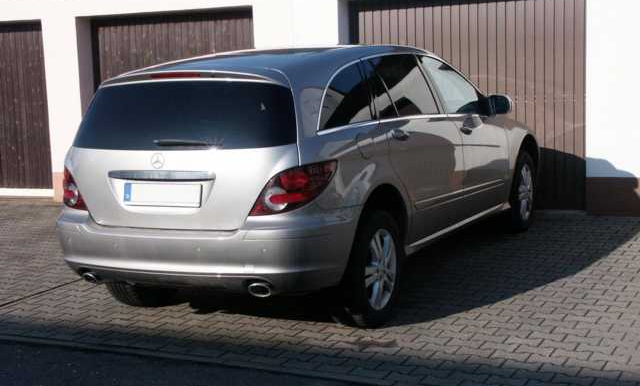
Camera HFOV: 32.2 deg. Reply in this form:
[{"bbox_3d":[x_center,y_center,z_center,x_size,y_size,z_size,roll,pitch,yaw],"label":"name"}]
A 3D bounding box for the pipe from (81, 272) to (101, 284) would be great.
[{"bbox_3d":[-1.380,0.496,6.809,0.140,0.085,0.130,2,10,26],"label":"pipe"}]

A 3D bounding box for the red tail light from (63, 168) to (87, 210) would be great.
[{"bbox_3d":[-1.494,-0.061,6.856,0.350,0.280,0.320,2,10,26],"label":"red tail light"}]

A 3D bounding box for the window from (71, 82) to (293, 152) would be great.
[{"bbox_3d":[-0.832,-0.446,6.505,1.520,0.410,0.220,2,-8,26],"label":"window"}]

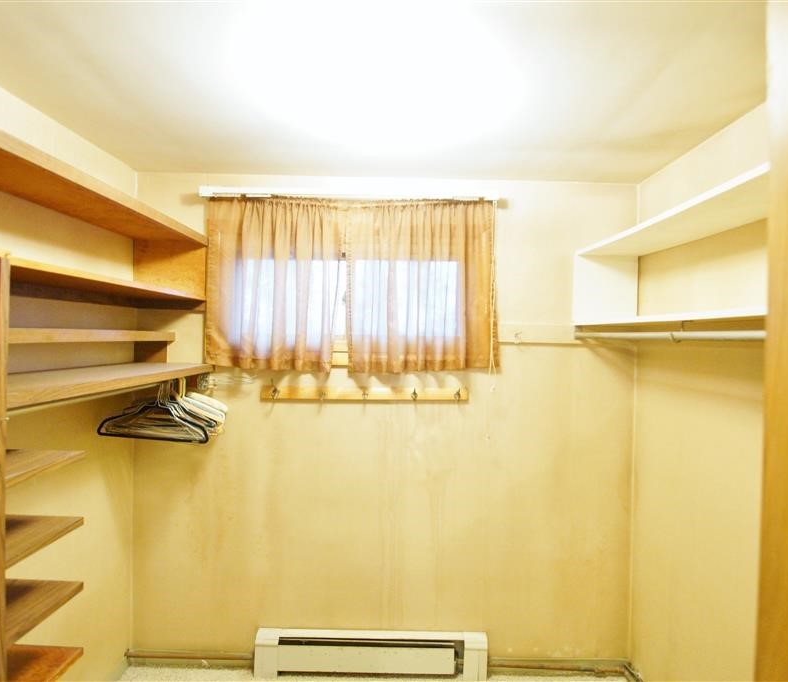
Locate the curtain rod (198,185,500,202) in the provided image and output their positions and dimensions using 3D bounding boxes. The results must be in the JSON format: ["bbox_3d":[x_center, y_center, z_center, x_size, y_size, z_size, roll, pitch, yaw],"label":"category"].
[{"bbox_3d":[-0.210,-0.697,2.010,1.400,0.050,0.080,1,1,1],"label":"curtain rod"}]

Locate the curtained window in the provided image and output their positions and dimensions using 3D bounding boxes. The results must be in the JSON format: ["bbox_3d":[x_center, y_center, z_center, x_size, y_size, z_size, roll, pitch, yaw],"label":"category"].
[{"bbox_3d":[-0.199,-0.263,2.000,1.360,0.810,0.080,1,1,1],"label":"curtained window"}]

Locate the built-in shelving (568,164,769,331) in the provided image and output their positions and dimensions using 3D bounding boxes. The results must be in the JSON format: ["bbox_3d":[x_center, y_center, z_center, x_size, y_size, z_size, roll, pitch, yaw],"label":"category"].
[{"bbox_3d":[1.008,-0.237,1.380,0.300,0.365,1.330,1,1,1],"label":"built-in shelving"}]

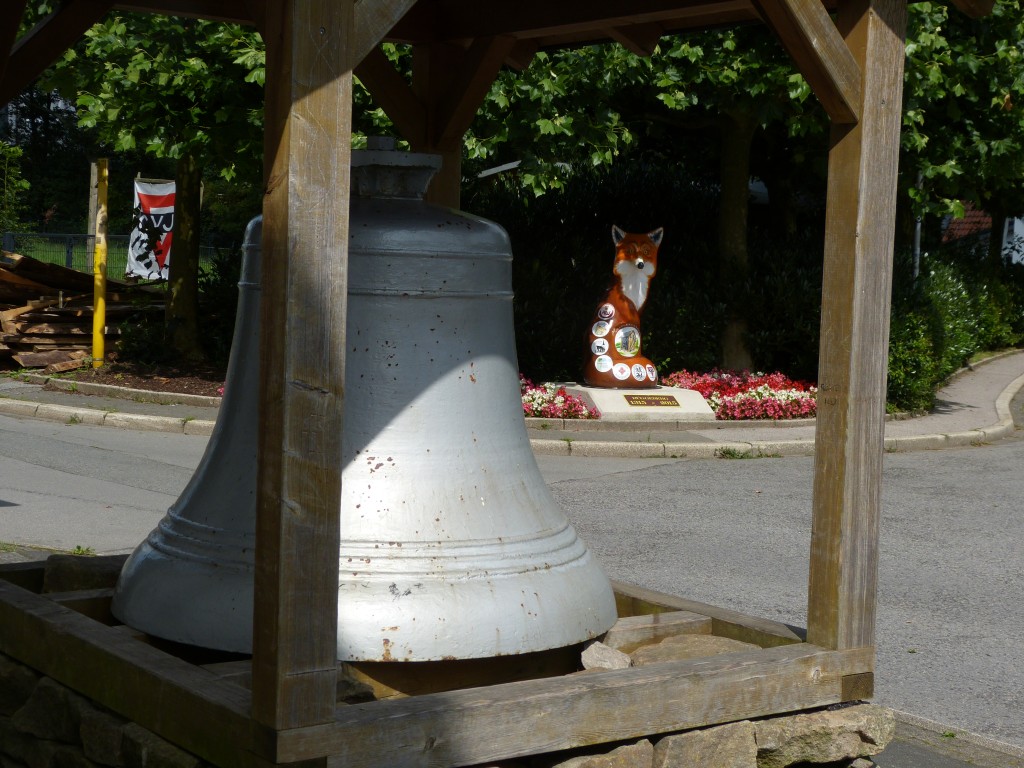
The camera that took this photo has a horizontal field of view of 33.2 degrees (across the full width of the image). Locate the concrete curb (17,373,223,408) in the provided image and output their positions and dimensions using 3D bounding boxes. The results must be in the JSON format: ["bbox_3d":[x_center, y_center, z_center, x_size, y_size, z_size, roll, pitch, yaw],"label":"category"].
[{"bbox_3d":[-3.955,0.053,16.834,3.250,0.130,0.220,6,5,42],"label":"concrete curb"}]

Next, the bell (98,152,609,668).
[{"bbox_3d":[-0.413,-0.016,5.165,1.530,1.370,1.530,2,4,-5],"label":"bell"}]

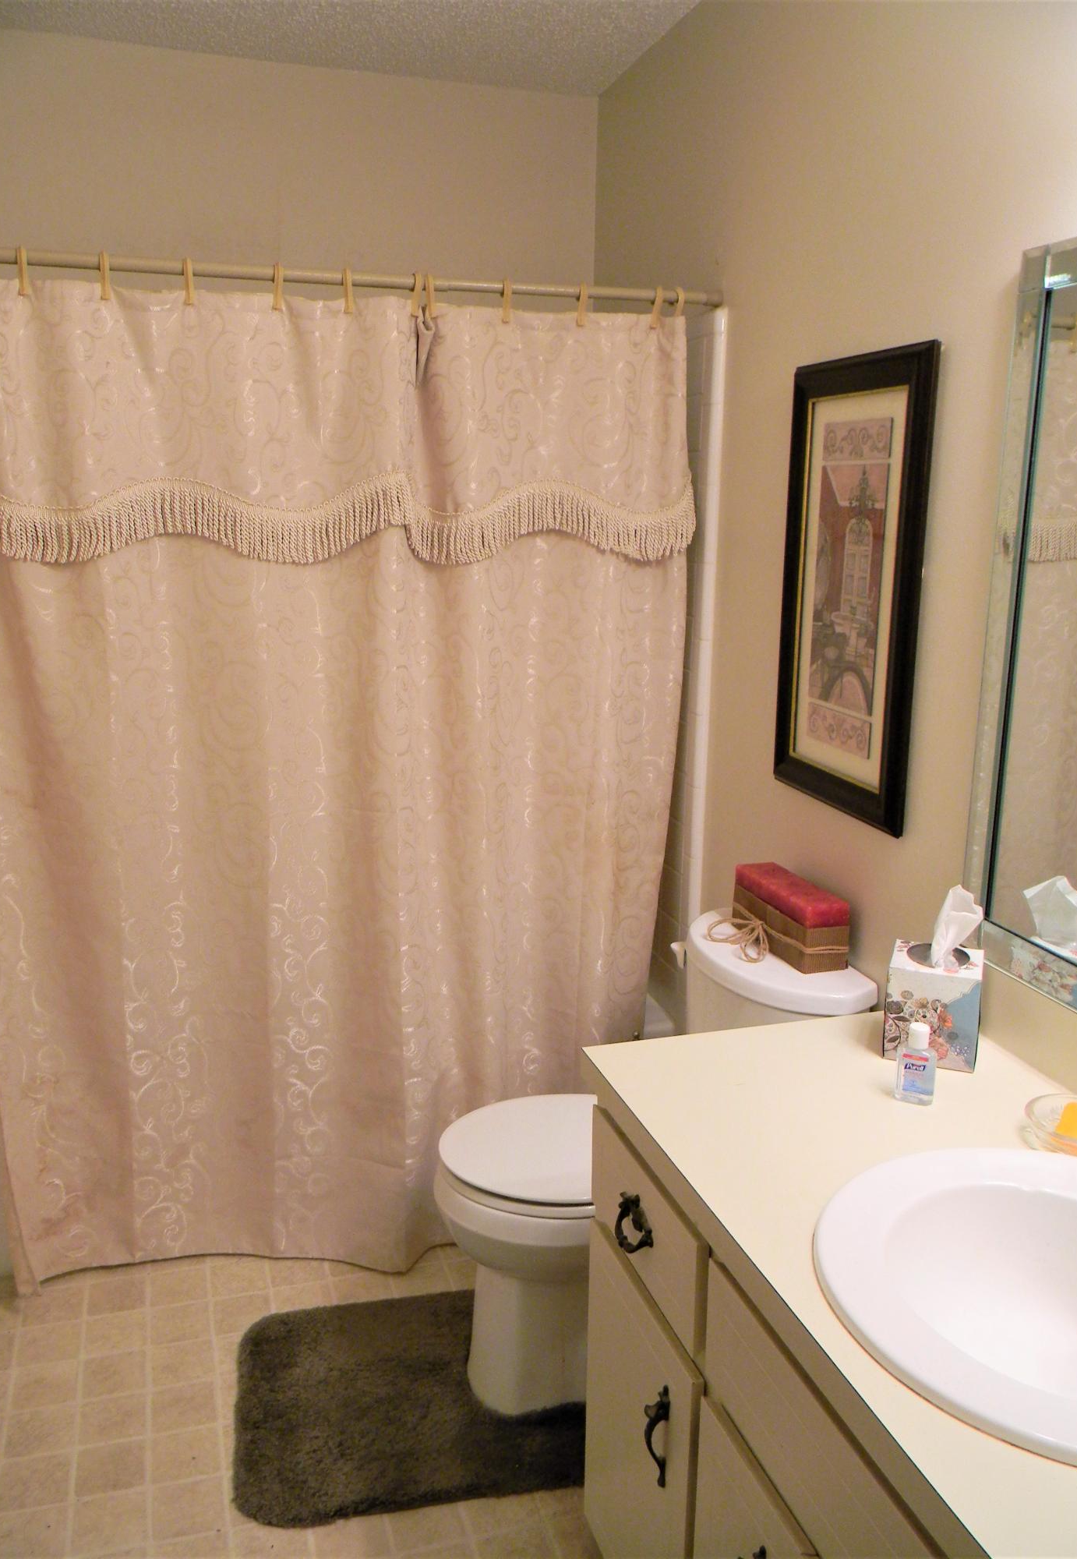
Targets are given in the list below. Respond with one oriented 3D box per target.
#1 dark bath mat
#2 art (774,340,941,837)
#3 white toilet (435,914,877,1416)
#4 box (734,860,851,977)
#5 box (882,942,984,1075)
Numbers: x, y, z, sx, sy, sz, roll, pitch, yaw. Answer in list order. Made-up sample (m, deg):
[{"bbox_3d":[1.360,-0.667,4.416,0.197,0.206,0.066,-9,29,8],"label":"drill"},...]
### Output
[{"bbox_3d":[-0.212,1.041,2.150,0.596,0.024,0.505,-2,12,-12],"label":"dark bath mat"},{"bbox_3d":[0.494,-0.307,2.026,0.025,0.713,0.410,-3,12,-16],"label":"art"},{"bbox_3d":[0.158,0.672,2.132,0.658,0.764,0.465,-3,12,-16],"label":"white toilet"},{"bbox_3d":[0.425,0.233,2.136,0.078,0.106,0.275,-3,12,-16],"label":"box"},{"bbox_3d":[0.521,0.295,1.659,0.113,0.124,0.115,5,13,20],"label":"box"}]

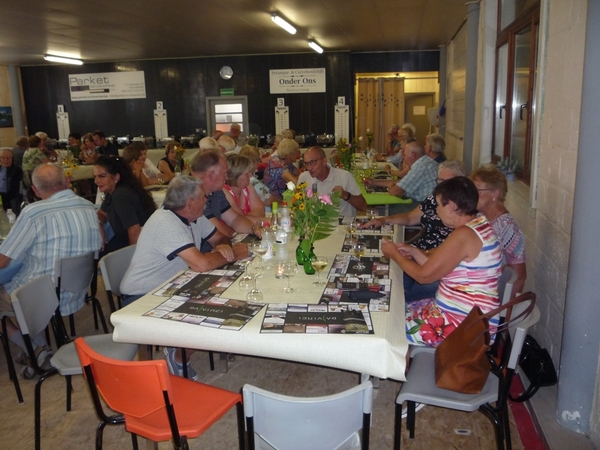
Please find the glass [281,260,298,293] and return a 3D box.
[{"bbox_3d":[-0.050,0.232,2.365,0.082,0.137,0.082,-1,12,0],"label":"glass"}]

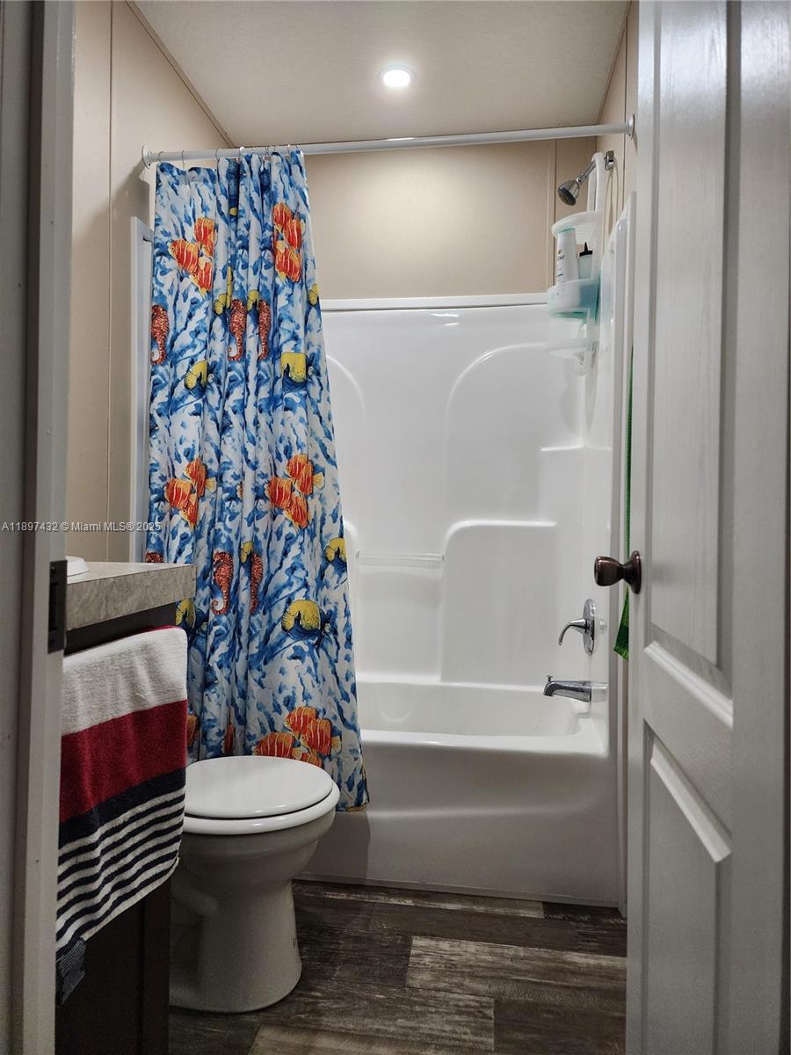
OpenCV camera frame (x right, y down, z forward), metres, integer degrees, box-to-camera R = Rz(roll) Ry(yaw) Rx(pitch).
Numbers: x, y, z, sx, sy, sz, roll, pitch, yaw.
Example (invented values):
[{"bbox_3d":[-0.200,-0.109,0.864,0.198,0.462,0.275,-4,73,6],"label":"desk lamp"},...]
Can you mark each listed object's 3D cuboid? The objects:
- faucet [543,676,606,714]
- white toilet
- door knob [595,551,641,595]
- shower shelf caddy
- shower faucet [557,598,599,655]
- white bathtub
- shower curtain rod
[{"bbox_3d":[0.541,0.508,2.209,0.145,0.080,0.065,1,0,8],"label":"faucet"},{"bbox_3d":[-0.461,0.621,1.614,0.680,0.730,0.420,1,0,8],"label":"white toilet"},{"bbox_3d":[0.344,0.068,1.082,0.070,0.066,0.066,1,0,8],"label":"door knob"},{"bbox_3d":[0.561,-0.824,2.206,0.165,0.690,0.260,1,0,8],"label":"shower shelf caddy"},{"bbox_3d":[0.563,0.311,2.204,0.100,0.170,0.170,1,0,8],"label":"shower faucet"},{"bbox_3d":[-0.035,0.788,2.281,1.375,0.410,0.690,1,0,8],"label":"white bathtub"},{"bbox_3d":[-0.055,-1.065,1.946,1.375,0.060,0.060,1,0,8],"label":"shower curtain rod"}]

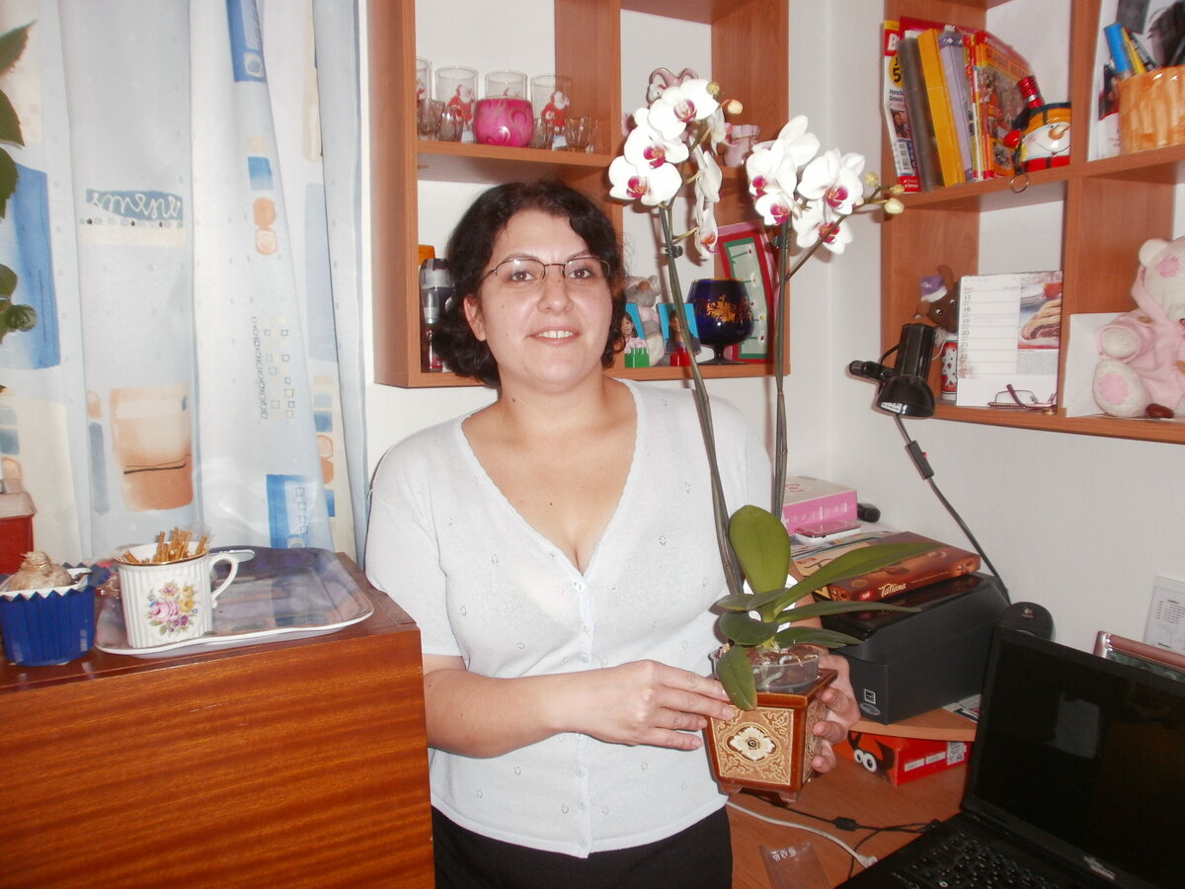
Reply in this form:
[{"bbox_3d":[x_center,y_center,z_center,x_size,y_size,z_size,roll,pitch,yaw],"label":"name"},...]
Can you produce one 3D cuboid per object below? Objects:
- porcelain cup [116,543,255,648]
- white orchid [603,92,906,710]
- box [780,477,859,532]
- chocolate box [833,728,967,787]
[{"bbox_3d":[-0.390,0.142,0.835,0.113,0.080,0.085,-4,7,-24],"label":"porcelain cup"},{"bbox_3d":[0.163,-0.044,0.860,0.300,0.600,0.210,0,6,3],"label":"white orchid"},{"bbox_3d":[0.333,0.106,1.526,0.190,0.052,0.143,-8,12,-26],"label":"box"},{"bbox_3d":[0.462,0.435,1.341,0.175,0.057,0.170,-4,7,-27],"label":"chocolate box"}]

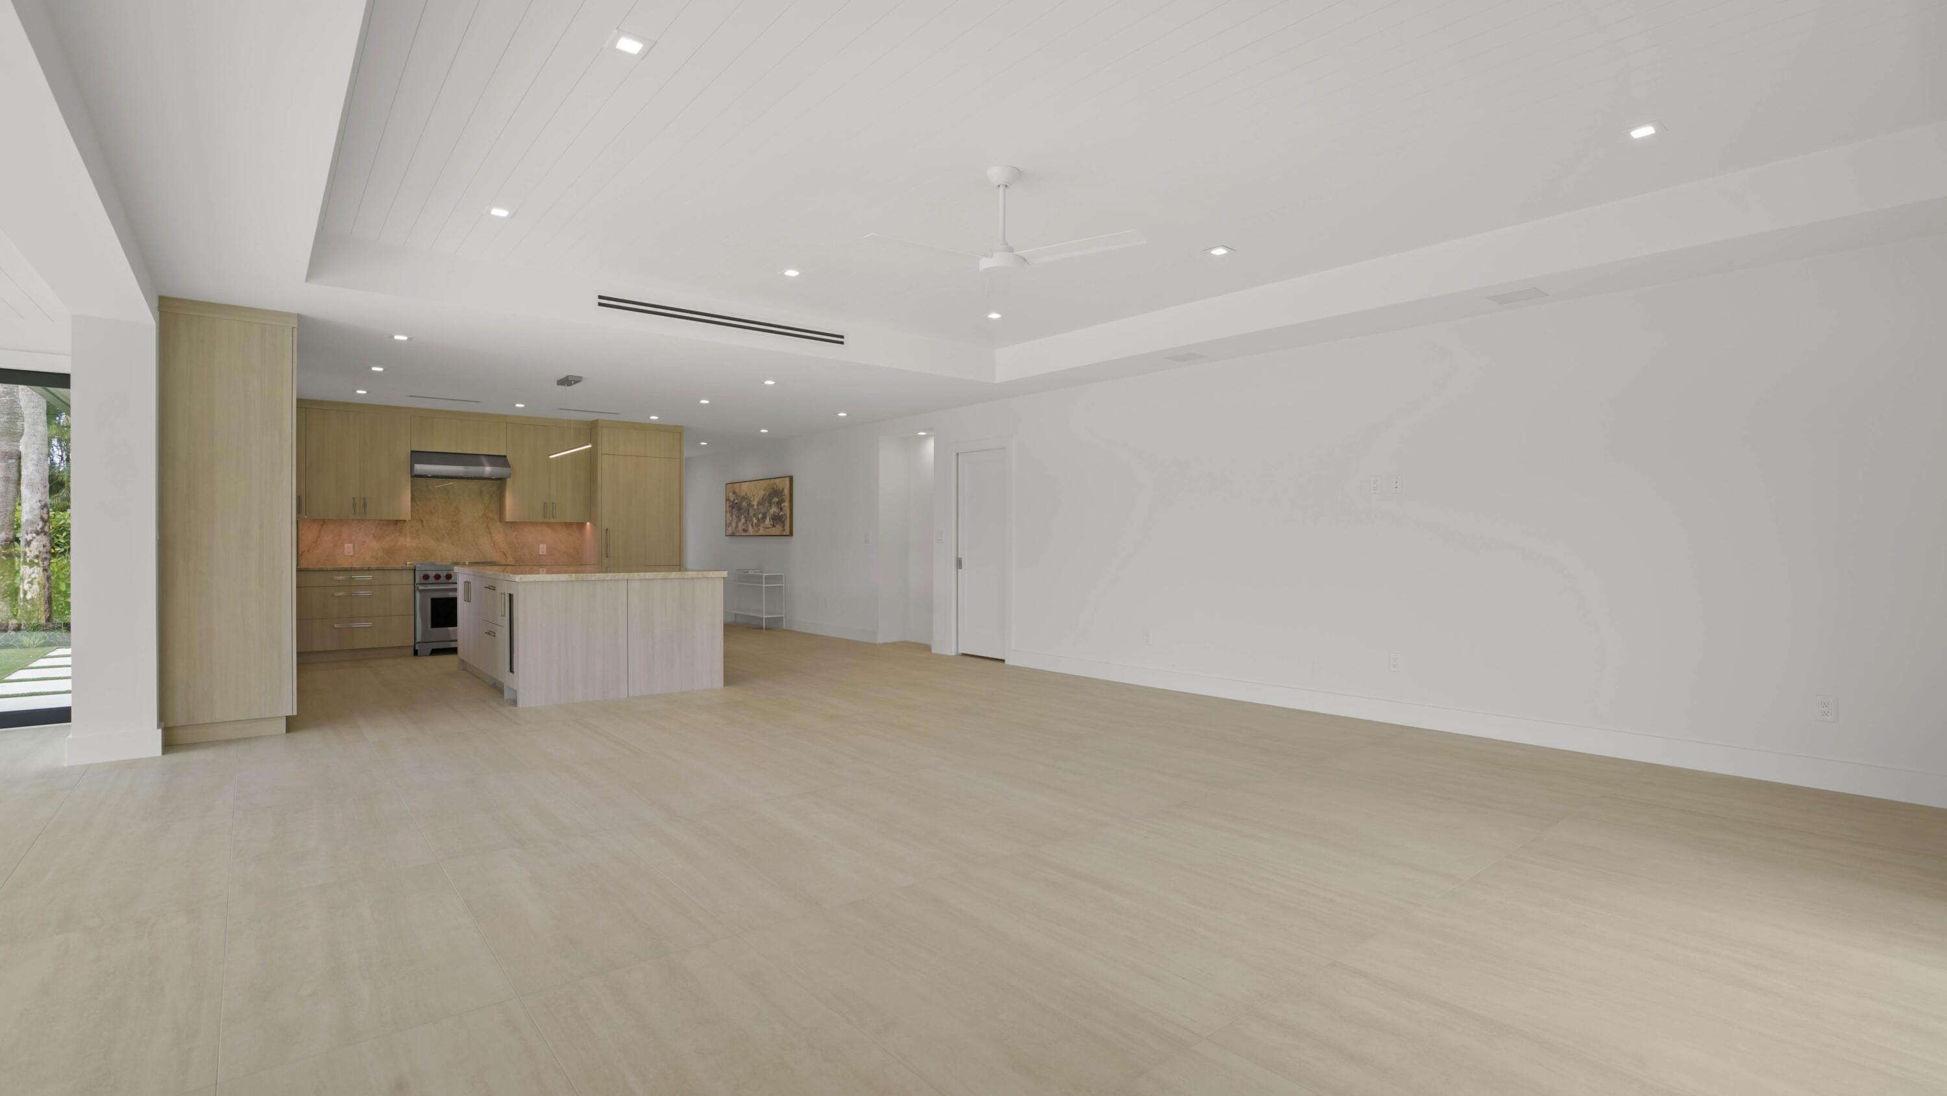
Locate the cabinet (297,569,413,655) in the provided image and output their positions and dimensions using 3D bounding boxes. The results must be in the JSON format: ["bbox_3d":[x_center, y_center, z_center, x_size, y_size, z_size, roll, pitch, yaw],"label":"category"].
[{"bbox_3d":[-6.148,0.602,8.598,0.920,0.810,0.620,0,1,-40],"label":"cabinet"}]

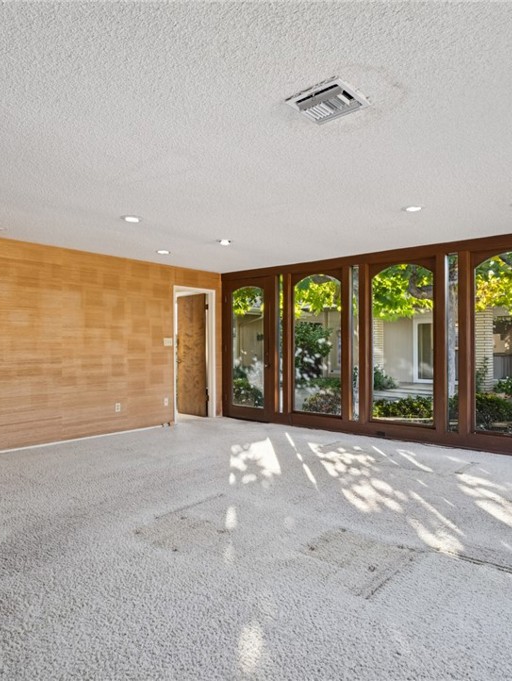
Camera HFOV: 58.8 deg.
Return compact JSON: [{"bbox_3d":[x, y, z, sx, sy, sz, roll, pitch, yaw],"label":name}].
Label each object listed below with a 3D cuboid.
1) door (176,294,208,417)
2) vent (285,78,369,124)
[{"bbox_3d":[-1.107,0.257,7.800,0.750,2.030,0.045,-1,-1,44],"label":"door"},{"bbox_3d":[0.367,-1.189,2.298,0.310,0.025,0.310,0,-1,40],"label":"vent"}]

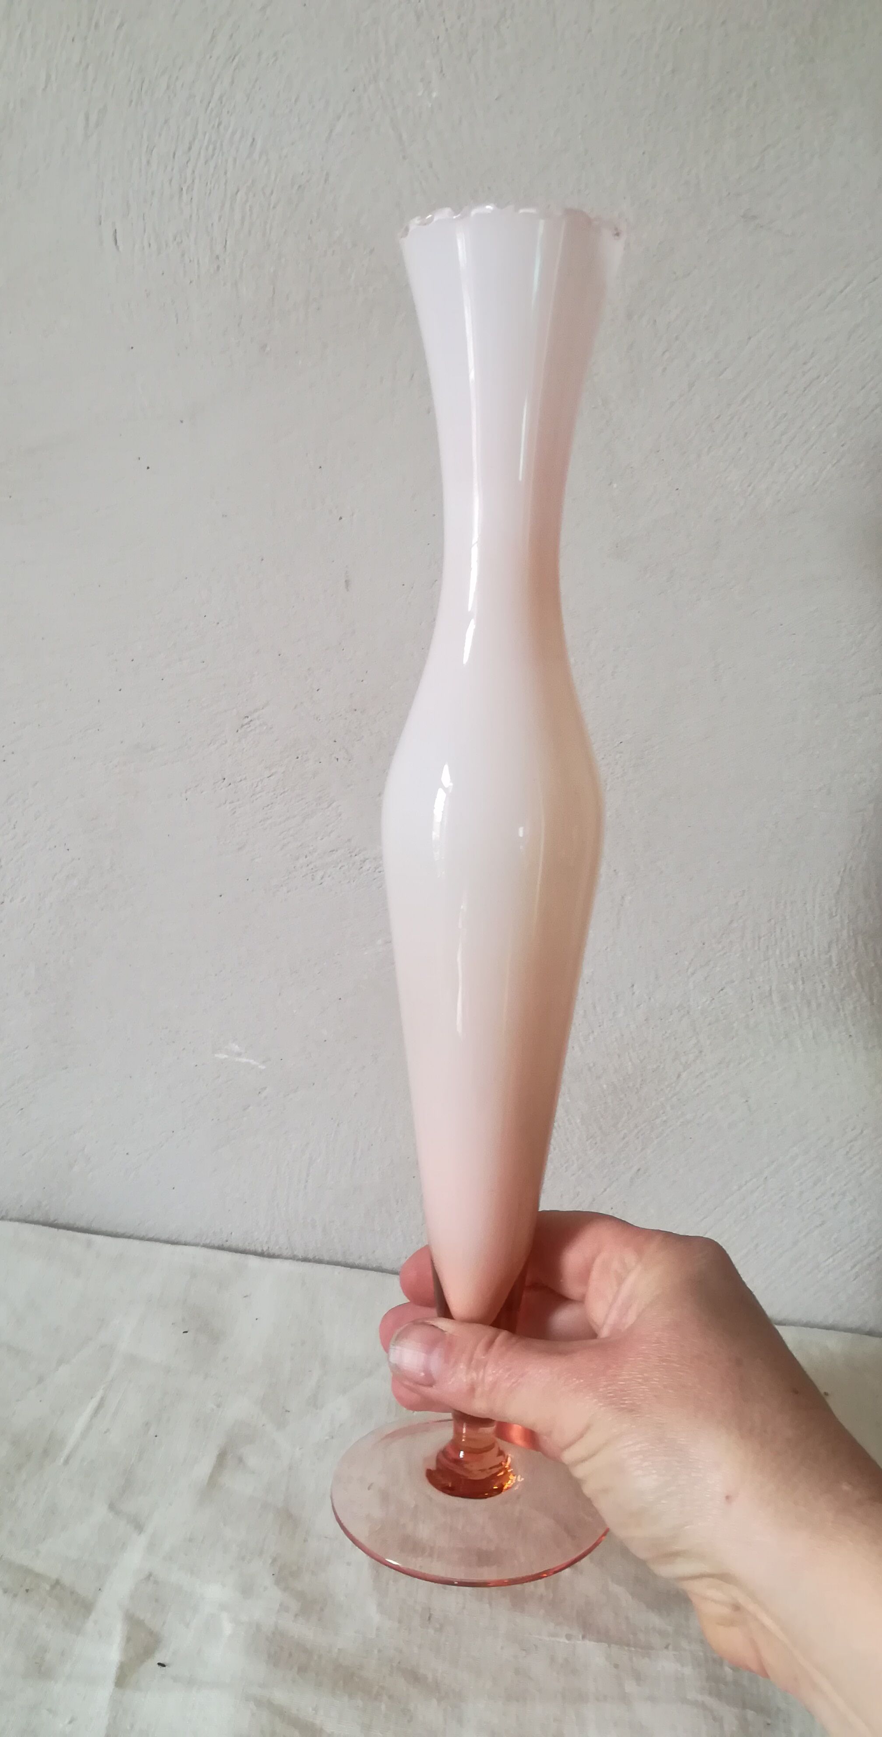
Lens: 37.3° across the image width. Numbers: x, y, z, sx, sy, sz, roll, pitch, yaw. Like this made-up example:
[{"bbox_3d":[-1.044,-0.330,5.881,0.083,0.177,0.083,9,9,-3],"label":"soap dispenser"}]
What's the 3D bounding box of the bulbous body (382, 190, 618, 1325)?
[{"bbox_3d":[0.013,-0.012,0.322,0.056,0.271,0.056,2,7,0],"label":"bulbous body"}]

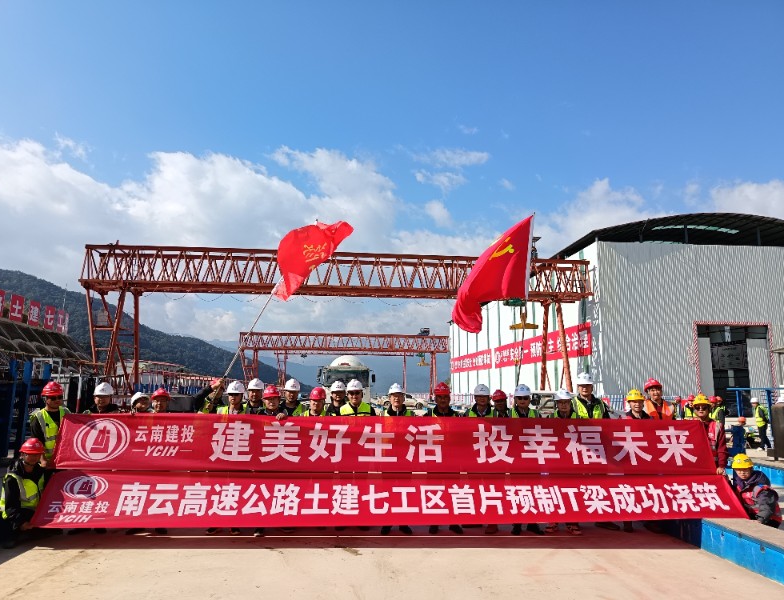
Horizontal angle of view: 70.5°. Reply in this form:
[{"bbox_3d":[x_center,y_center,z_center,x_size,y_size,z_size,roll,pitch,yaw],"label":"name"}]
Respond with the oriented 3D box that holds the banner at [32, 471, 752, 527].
[{"bbox_3d":[-0.029,2.331,6.510,8.200,0.660,0.200,0,-22,0],"label":"banner"}]

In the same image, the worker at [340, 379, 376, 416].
[{"bbox_3d":[-0.470,1.922,7.045,0.540,1.819,0.360,1,-9,0],"label":"worker"}]

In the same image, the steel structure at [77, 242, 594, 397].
[{"bbox_3d":[-2.737,1.991,34.937,31.730,10.681,5.800,1,-9,-6],"label":"steel structure"}]

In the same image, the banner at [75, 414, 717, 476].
[{"bbox_3d":[-0.027,1.716,6.593,7.650,0.670,0.200,1,-9,-2],"label":"banner"}]

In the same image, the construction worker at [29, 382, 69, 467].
[{"bbox_3d":[-4.163,1.890,6.683,0.510,1.797,0.360,3,-10,-20],"label":"construction worker"}]

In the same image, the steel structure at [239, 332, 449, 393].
[{"bbox_3d":[-5.564,8.189,66.536,24.900,7.752,5.500,1,-9,-5],"label":"steel structure"}]

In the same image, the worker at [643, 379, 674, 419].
[{"bbox_3d":[3.616,2.003,7.526,0.510,1.845,0.360,-1,-9,8],"label":"worker"}]

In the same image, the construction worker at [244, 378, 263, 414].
[{"bbox_3d":[-1.852,1.951,7.295,0.530,1.807,0.360,1,-9,-3],"label":"construction worker"}]

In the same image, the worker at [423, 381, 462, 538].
[{"bbox_3d":[0.628,1.927,6.872,0.530,1.778,0.360,1,-9,0],"label":"worker"}]

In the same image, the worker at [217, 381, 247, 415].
[{"bbox_3d":[-1.961,1.910,6.832,0.510,1.806,0.360,0,-9,-3],"label":"worker"}]

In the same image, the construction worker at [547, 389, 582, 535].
[{"bbox_3d":[2.202,1.984,6.938,0.530,1.720,0.360,0,-9,3],"label":"construction worker"}]

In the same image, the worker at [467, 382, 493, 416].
[{"bbox_3d":[1.152,1.955,6.976,0.510,1.764,0.360,0,-9,0],"label":"worker"}]

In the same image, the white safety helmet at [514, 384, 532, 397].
[{"bbox_3d":[1.673,1.156,7.056,0.220,0.160,0.280,0,-9,0],"label":"white safety helmet"}]

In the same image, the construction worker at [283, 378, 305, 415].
[{"bbox_3d":[-1.326,1.966,7.279,0.510,1.840,0.360,0,-9,-3],"label":"construction worker"}]

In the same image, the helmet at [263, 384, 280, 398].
[{"bbox_3d":[-1.518,1.161,7.005,0.220,0.160,0.280,1,-9,-6],"label":"helmet"}]

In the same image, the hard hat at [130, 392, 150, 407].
[{"bbox_3d":[-3.152,1.253,6.953,0.220,0.155,0.280,-10,-14,-34],"label":"hard hat"}]

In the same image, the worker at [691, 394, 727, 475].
[{"bbox_3d":[3.962,2.015,6.833,0.550,1.666,0.380,-1,-9,8],"label":"worker"}]

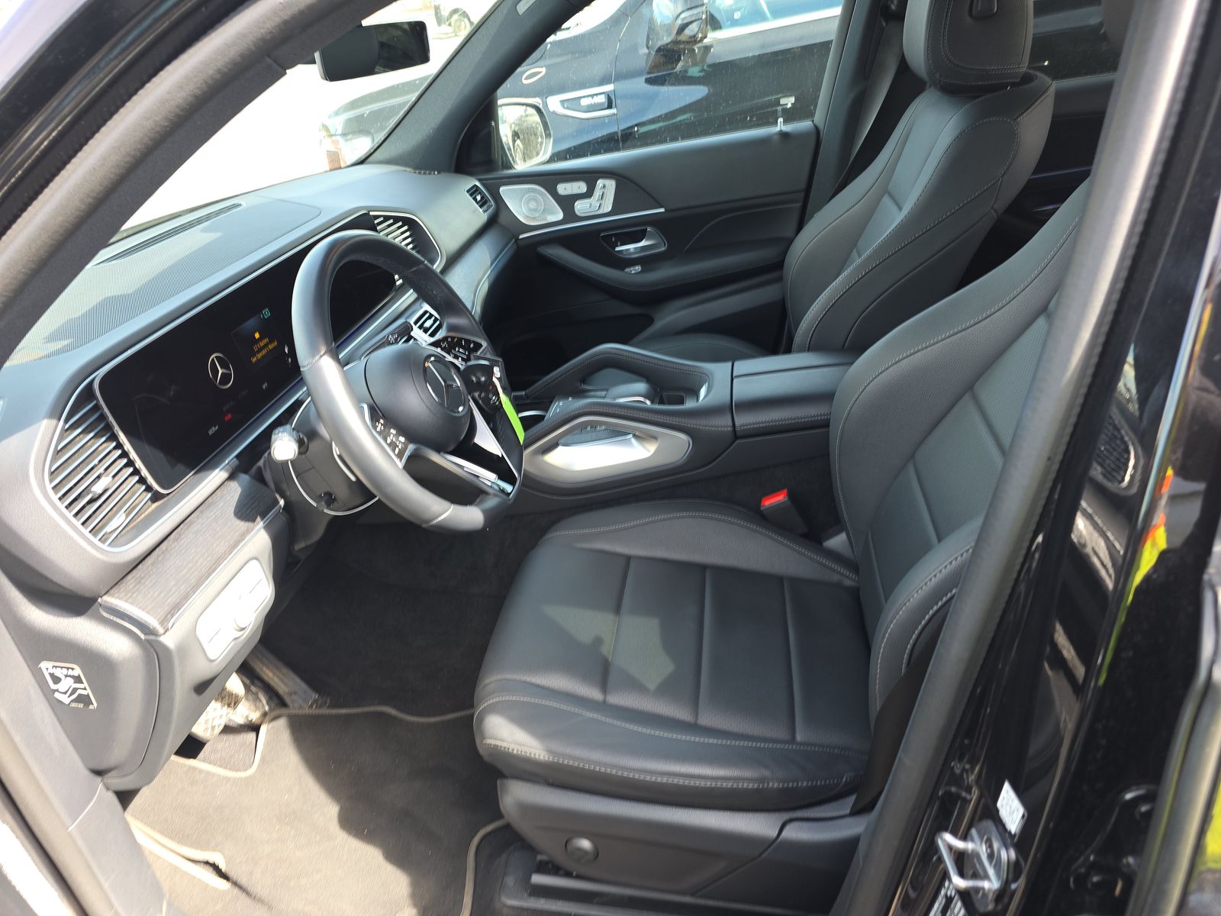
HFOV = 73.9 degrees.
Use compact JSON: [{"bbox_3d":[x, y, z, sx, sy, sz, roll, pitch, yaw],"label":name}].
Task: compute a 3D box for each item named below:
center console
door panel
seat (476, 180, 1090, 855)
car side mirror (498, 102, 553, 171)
[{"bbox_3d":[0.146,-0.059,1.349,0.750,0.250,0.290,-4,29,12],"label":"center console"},{"bbox_3d":[0.057,-0.406,1.968,0.880,0.630,0.140,-4,29,12],"label":"door panel"},{"bbox_3d":[0.273,-0.002,0.929,0.990,1.000,0.550,-4,29,12],"label":"seat"},{"bbox_3d":[-0.257,-0.830,2.088,0.130,0.190,0.230,0,30,19],"label":"car side mirror"}]

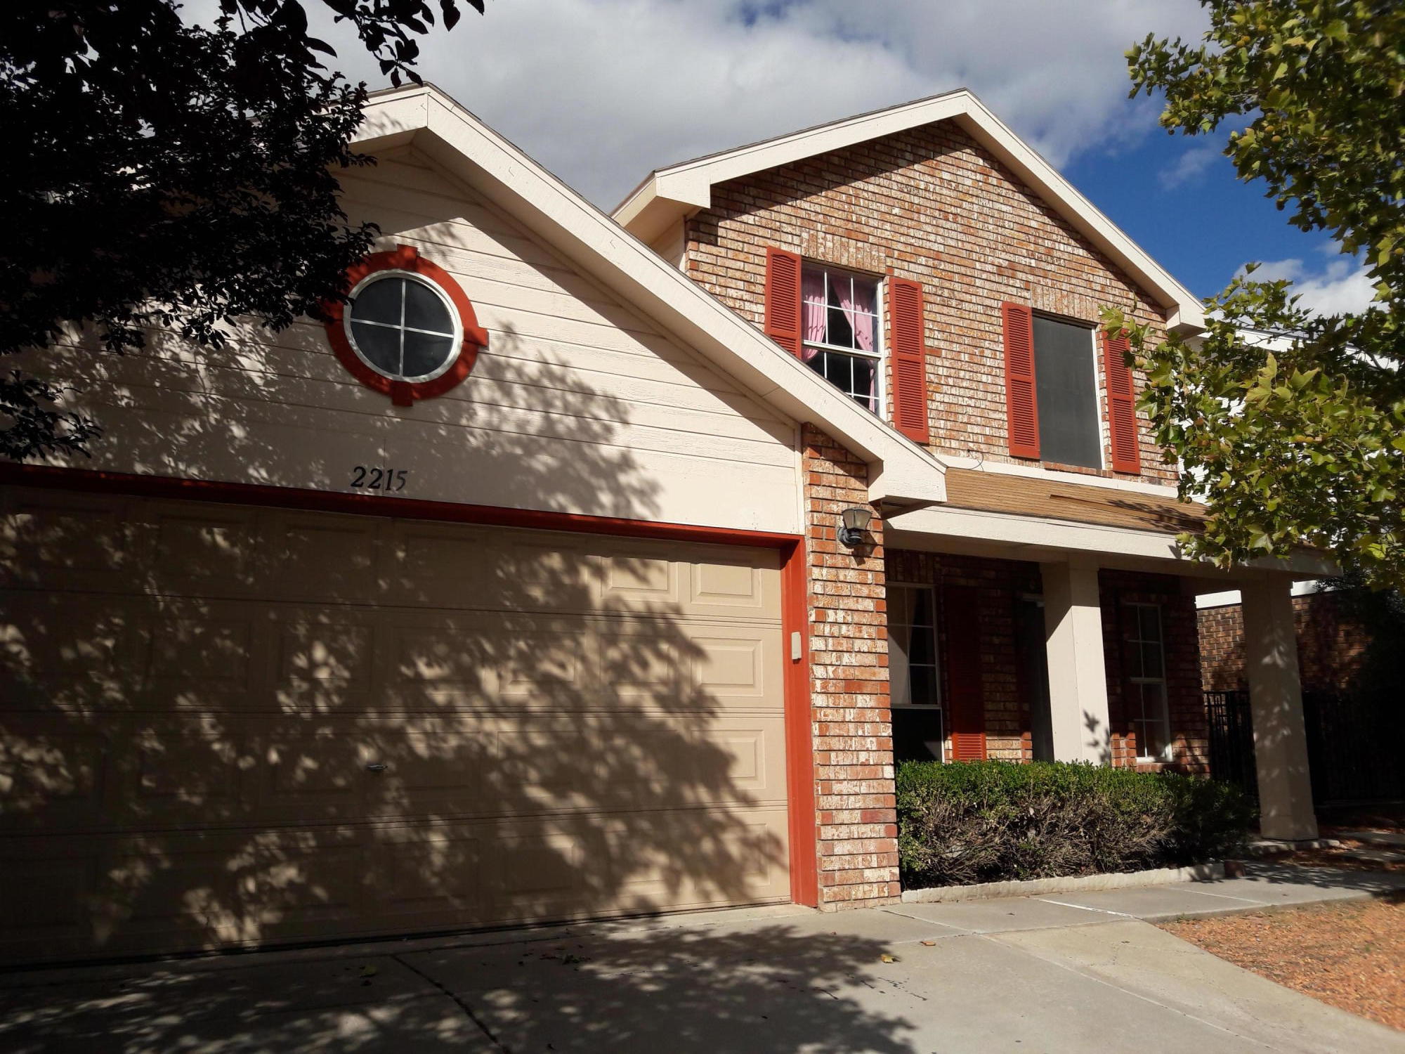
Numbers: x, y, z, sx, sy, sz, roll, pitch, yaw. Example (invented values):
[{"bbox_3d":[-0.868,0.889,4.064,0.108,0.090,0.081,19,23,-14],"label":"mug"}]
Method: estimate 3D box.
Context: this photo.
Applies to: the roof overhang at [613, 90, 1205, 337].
[{"bbox_3d":[2.244,-3.084,10.691,6.395,1.836,0.760,5,-12,-29],"label":"roof overhang"}]

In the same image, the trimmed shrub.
[{"bbox_3d":[2.631,2.013,7.982,3.700,0.740,0.620,5,-12,-29],"label":"trimmed shrub"}]

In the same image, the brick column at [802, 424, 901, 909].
[{"bbox_3d":[0.824,0.832,6.939,0.590,2.825,0.350,5,-12,-29],"label":"brick column"}]

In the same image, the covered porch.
[{"bbox_3d":[2.939,0.959,9.202,5.300,3.210,1.530,5,-12,-29],"label":"covered porch"}]

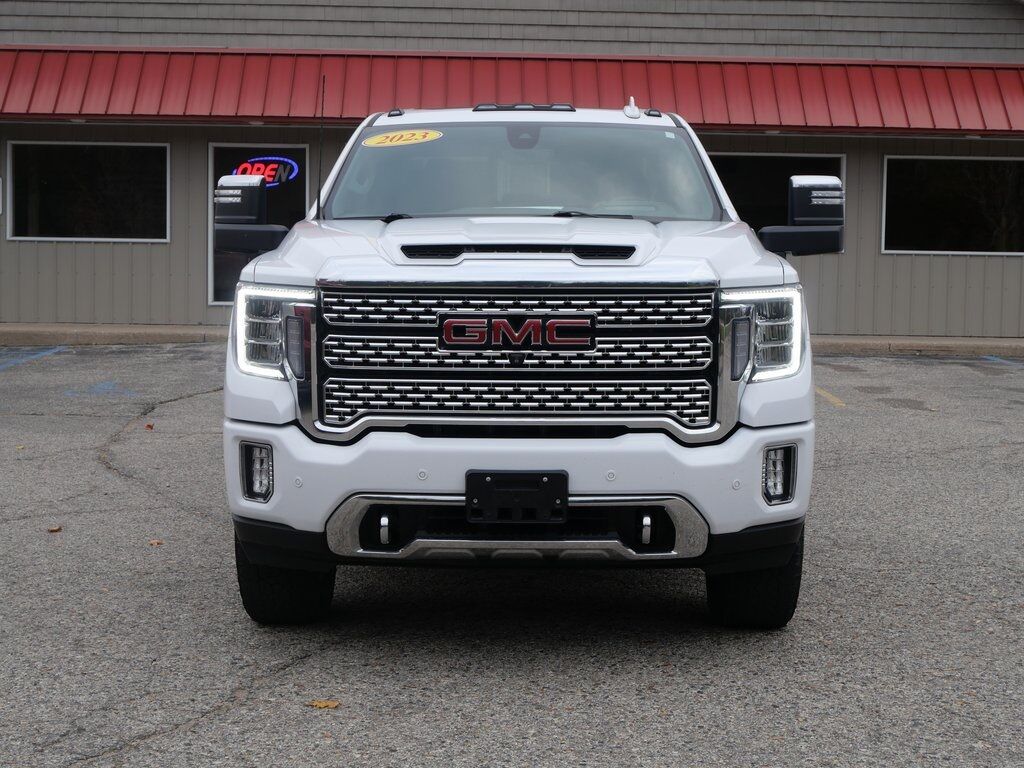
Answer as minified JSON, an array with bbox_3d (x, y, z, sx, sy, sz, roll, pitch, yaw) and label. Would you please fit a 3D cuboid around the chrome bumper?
[{"bbox_3d":[0.019,0.457,5.314,1.237,0.208,0.170,0,5,1],"label":"chrome bumper"}]

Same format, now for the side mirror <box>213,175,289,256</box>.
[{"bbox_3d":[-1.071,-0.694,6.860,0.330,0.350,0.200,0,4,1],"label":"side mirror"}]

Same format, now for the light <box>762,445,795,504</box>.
[{"bbox_3d":[0.872,0.297,5.401,0.115,0.199,0.120,0,5,1],"label":"light"}]

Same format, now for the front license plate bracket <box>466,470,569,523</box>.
[{"bbox_3d":[0.017,0.353,5.199,0.321,0.162,0.040,0,5,1],"label":"front license plate bracket"}]

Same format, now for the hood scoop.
[{"bbox_3d":[0.022,-0.453,5.703,0.820,0.060,0.140,0,5,1],"label":"hood scoop"}]

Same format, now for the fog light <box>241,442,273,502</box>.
[{"bbox_3d":[-0.838,0.290,5.430,0.110,0.200,0.110,0,4,1],"label":"fog light"}]

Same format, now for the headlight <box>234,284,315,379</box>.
[{"bbox_3d":[-0.790,-0.174,5.490,0.300,0.315,0.260,0,4,1],"label":"headlight"}]

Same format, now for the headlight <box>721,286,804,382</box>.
[{"bbox_3d":[0.827,-0.163,5.470,0.300,0.315,0.260,0,4,1],"label":"headlight"}]

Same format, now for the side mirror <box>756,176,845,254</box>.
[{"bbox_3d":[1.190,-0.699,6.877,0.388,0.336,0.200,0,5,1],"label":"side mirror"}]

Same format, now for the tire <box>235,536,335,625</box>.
[{"bbox_3d":[-0.830,0.475,6.236,0.285,0.860,0.860,0,4,1],"label":"tire"}]

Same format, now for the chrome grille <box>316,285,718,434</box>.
[{"bbox_3d":[0.018,-0.079,5.330,1.290,0.480,0.150,0,4,1],"label":"chrome grille"}]

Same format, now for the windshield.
[{"bbox_3d":[0.048,-0.893,6.930,1.620,0.170,0.820,0,41,1],"label":"windshield"}]

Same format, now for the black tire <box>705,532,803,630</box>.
[{"bbox_3d":[0.905,0.483,6.200,0.284,0.855,0.860,0,5,1],"label":"black tire"}]

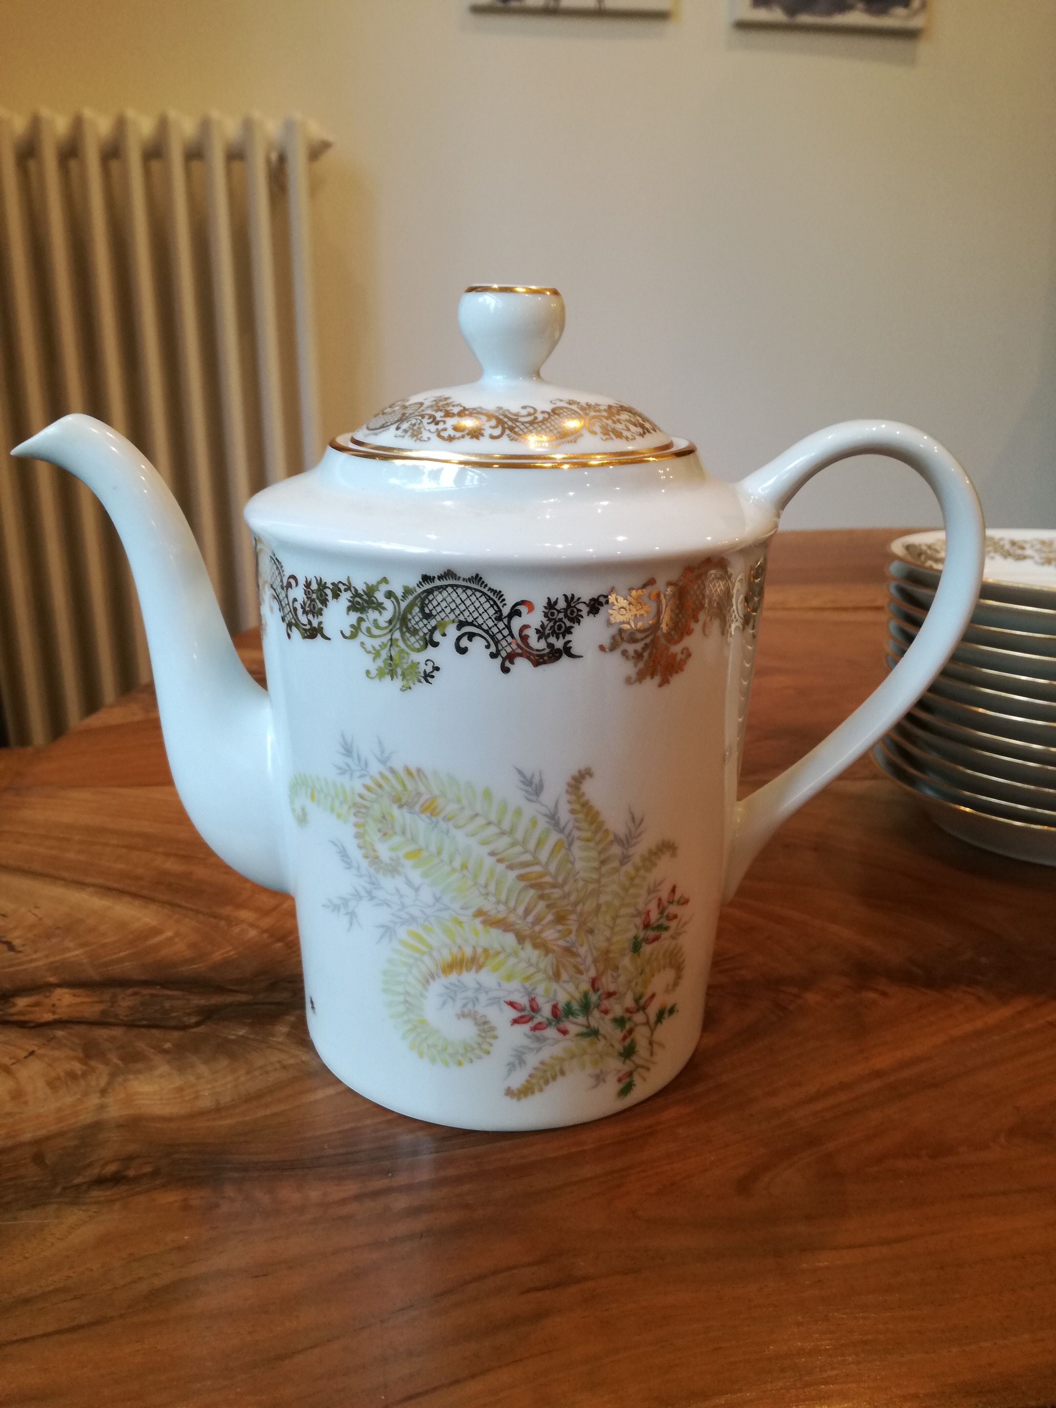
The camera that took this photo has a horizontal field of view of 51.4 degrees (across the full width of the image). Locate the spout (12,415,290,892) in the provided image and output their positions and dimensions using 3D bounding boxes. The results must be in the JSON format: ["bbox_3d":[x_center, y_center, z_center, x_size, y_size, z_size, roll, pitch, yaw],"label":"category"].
[{"bbox_3d":[-0.107,-0.011,0.324,0.076,0.145,0.037,2,19,5],"label":"spout"}]

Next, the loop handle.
[{"bbox_3d":[0.090,-0.006,0.307,0.064,0.143,0.014,2,19,5],"label":"loop handle"}]

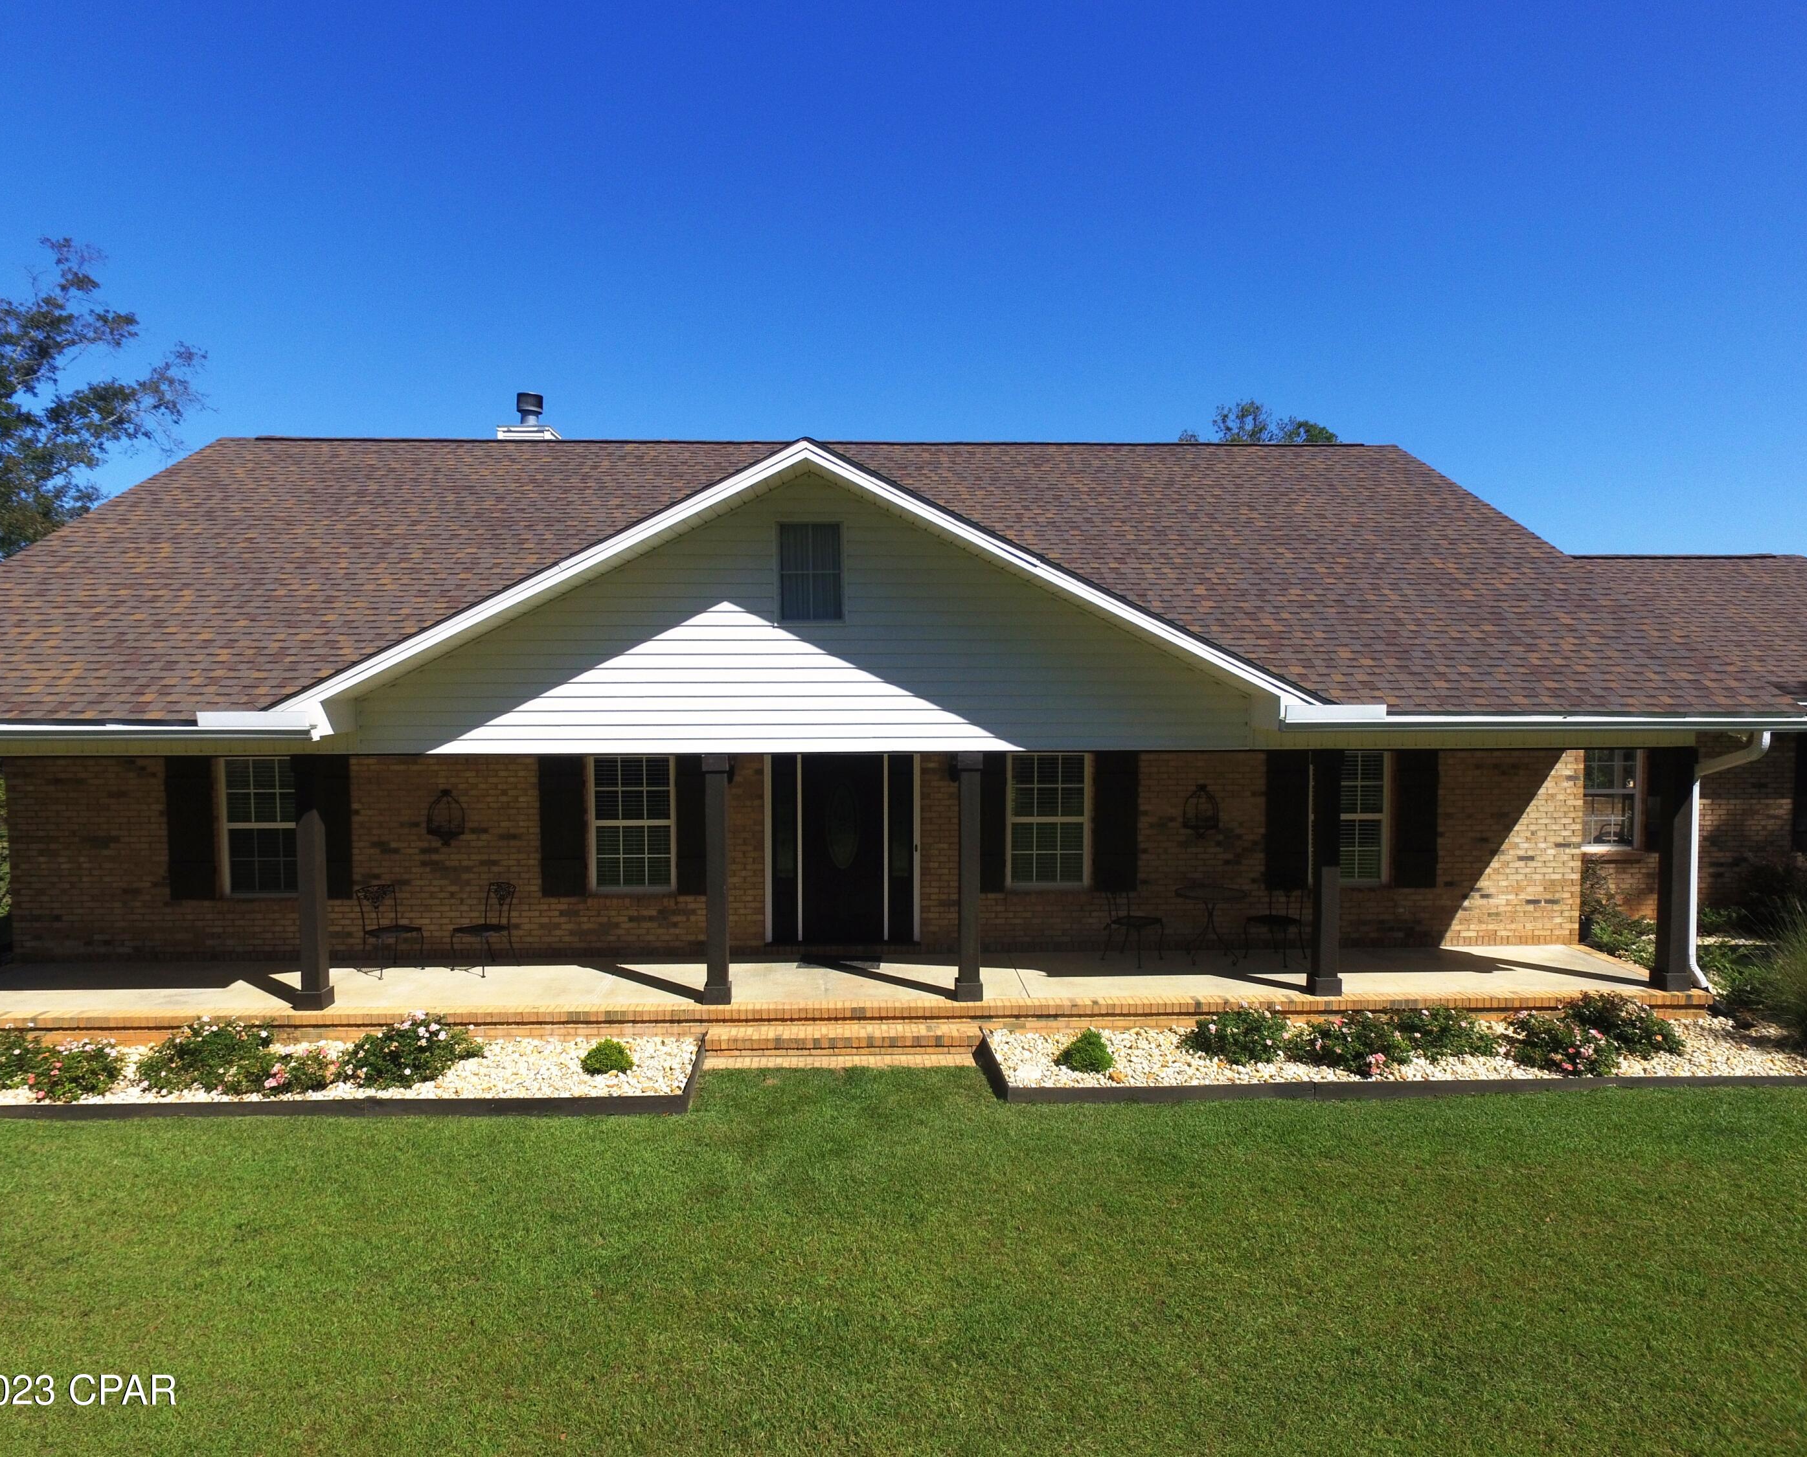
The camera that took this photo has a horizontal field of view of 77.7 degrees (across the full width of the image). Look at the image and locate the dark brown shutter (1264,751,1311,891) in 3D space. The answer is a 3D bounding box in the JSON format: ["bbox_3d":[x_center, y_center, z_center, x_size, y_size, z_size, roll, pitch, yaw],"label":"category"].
[{"bbox_3d":[4.179,0.988,12.215,0.465,1.552,0.050,0,2,-2],"label":"dark brown shutter"}]

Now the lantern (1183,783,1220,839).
[{"bbox_3d":[3.233,0.909,12.171,0.395,0.599,0.220,0,3,-2],"label":"lantern"}]

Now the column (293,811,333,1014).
[{"bbox_3d":[-5.365,1.397,10.233,0.245,2.298,0.250,0,3,-2],"label":"column"}]

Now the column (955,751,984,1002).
[{"bbox_3d":[0.609,1.370,10.497,0.245,2.330,0.245,0,3,-2],"label":"column"}]

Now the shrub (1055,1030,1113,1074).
[{"bbox_3d":[1.572,2.737,9.688,0.500,0.320,0.480,0,3,-2],"label":"shrub"}]

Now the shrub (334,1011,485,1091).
[{"bbox_3d":[-4.090,2.613,9.307,1.101,0.496,0.800,0,2,-2],"label":"shrub"}]

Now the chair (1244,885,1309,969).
[{"bbox_3d":[3.923,1.998,11.742,0.500,0.870,0.470,-2,4,-39],"label":"chair"}]

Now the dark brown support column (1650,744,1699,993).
[{"bbox_3d":[7.392,1.342,10.758,0.245,2.308,0.250,0,3,-2],"label":"dark brown support column"}]

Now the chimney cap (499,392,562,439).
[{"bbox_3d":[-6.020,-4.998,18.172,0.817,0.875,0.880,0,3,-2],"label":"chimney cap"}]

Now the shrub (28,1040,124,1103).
[{"bbox_3d":[-6.806,2.740,9.216,0.770,0.400,0.660,0,3,-2],"label":"shrub"}]

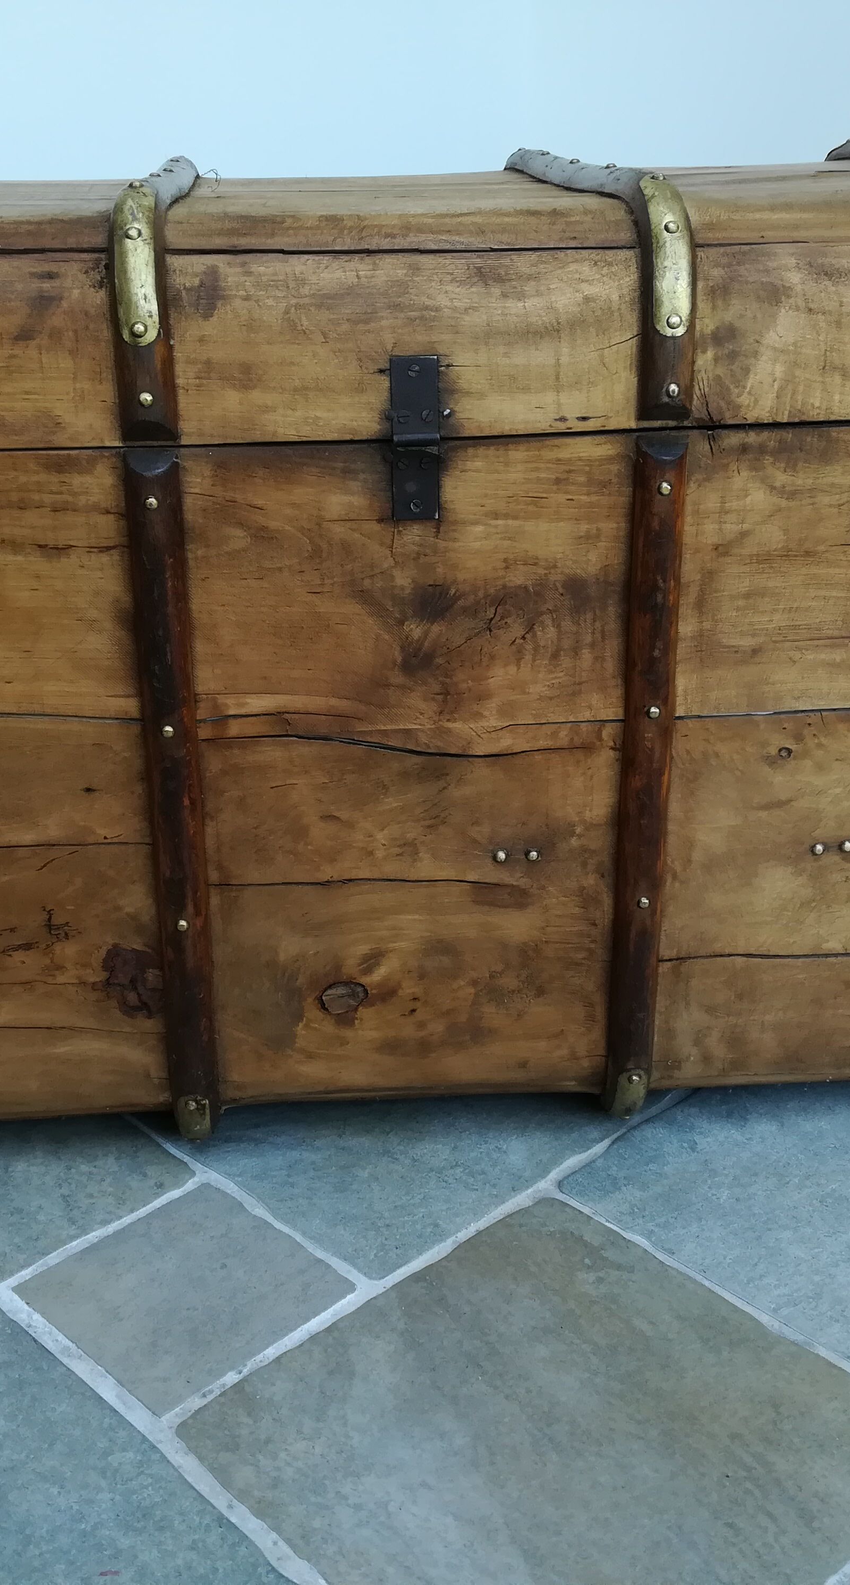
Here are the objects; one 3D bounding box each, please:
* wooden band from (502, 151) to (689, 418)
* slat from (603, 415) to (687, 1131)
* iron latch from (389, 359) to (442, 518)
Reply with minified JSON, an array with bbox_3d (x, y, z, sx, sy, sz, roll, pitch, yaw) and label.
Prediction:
[{"bbox_3d":[0.118,-0.400,1.194,0.037,0.154,0.624,-2,22,-4],"label":"wooden band"},{"bbox_3d":[0.144,0.005,1.044,0.036,0.473,0.018,-2,22,-4],"label":"slat"},{"bbox_3d":[-0.004,-0.211,0.946,0.030,0.098,0.010,-2,22,-4],"label":"iron latch"}]

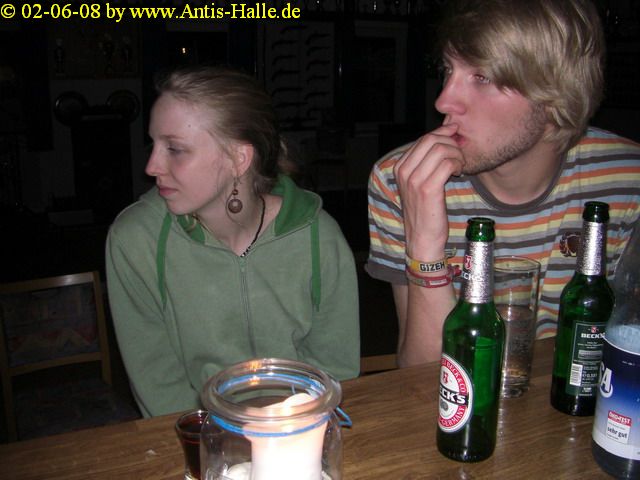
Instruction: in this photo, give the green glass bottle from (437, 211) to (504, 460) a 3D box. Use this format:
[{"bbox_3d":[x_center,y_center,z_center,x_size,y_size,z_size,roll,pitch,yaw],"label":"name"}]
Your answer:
[{"bbox_3d":[0.151,0.091,0.692,0.061,0.237,0.061,-5,14,-25],"label":"green glass bottle"}]

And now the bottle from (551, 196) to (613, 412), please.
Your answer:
[{"bbox_3d":[0.302,0.071,0.793,0.061,0.237,0.061,1,13,3],"label":"bottle"}]

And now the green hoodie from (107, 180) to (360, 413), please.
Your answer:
[{"bbox_3d":[-0.137,0.138,1.127,0.420,0.480,0.340,-2,13,-12],"label":"green hoodie"}]

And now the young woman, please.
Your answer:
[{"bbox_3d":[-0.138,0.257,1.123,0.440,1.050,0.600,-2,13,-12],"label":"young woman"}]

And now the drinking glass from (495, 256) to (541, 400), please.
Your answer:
[{"bbox_3d":[0.227,0.105,0.847,0.064,0.156,0.064,1,13,0],"label":"drinking glass"}]

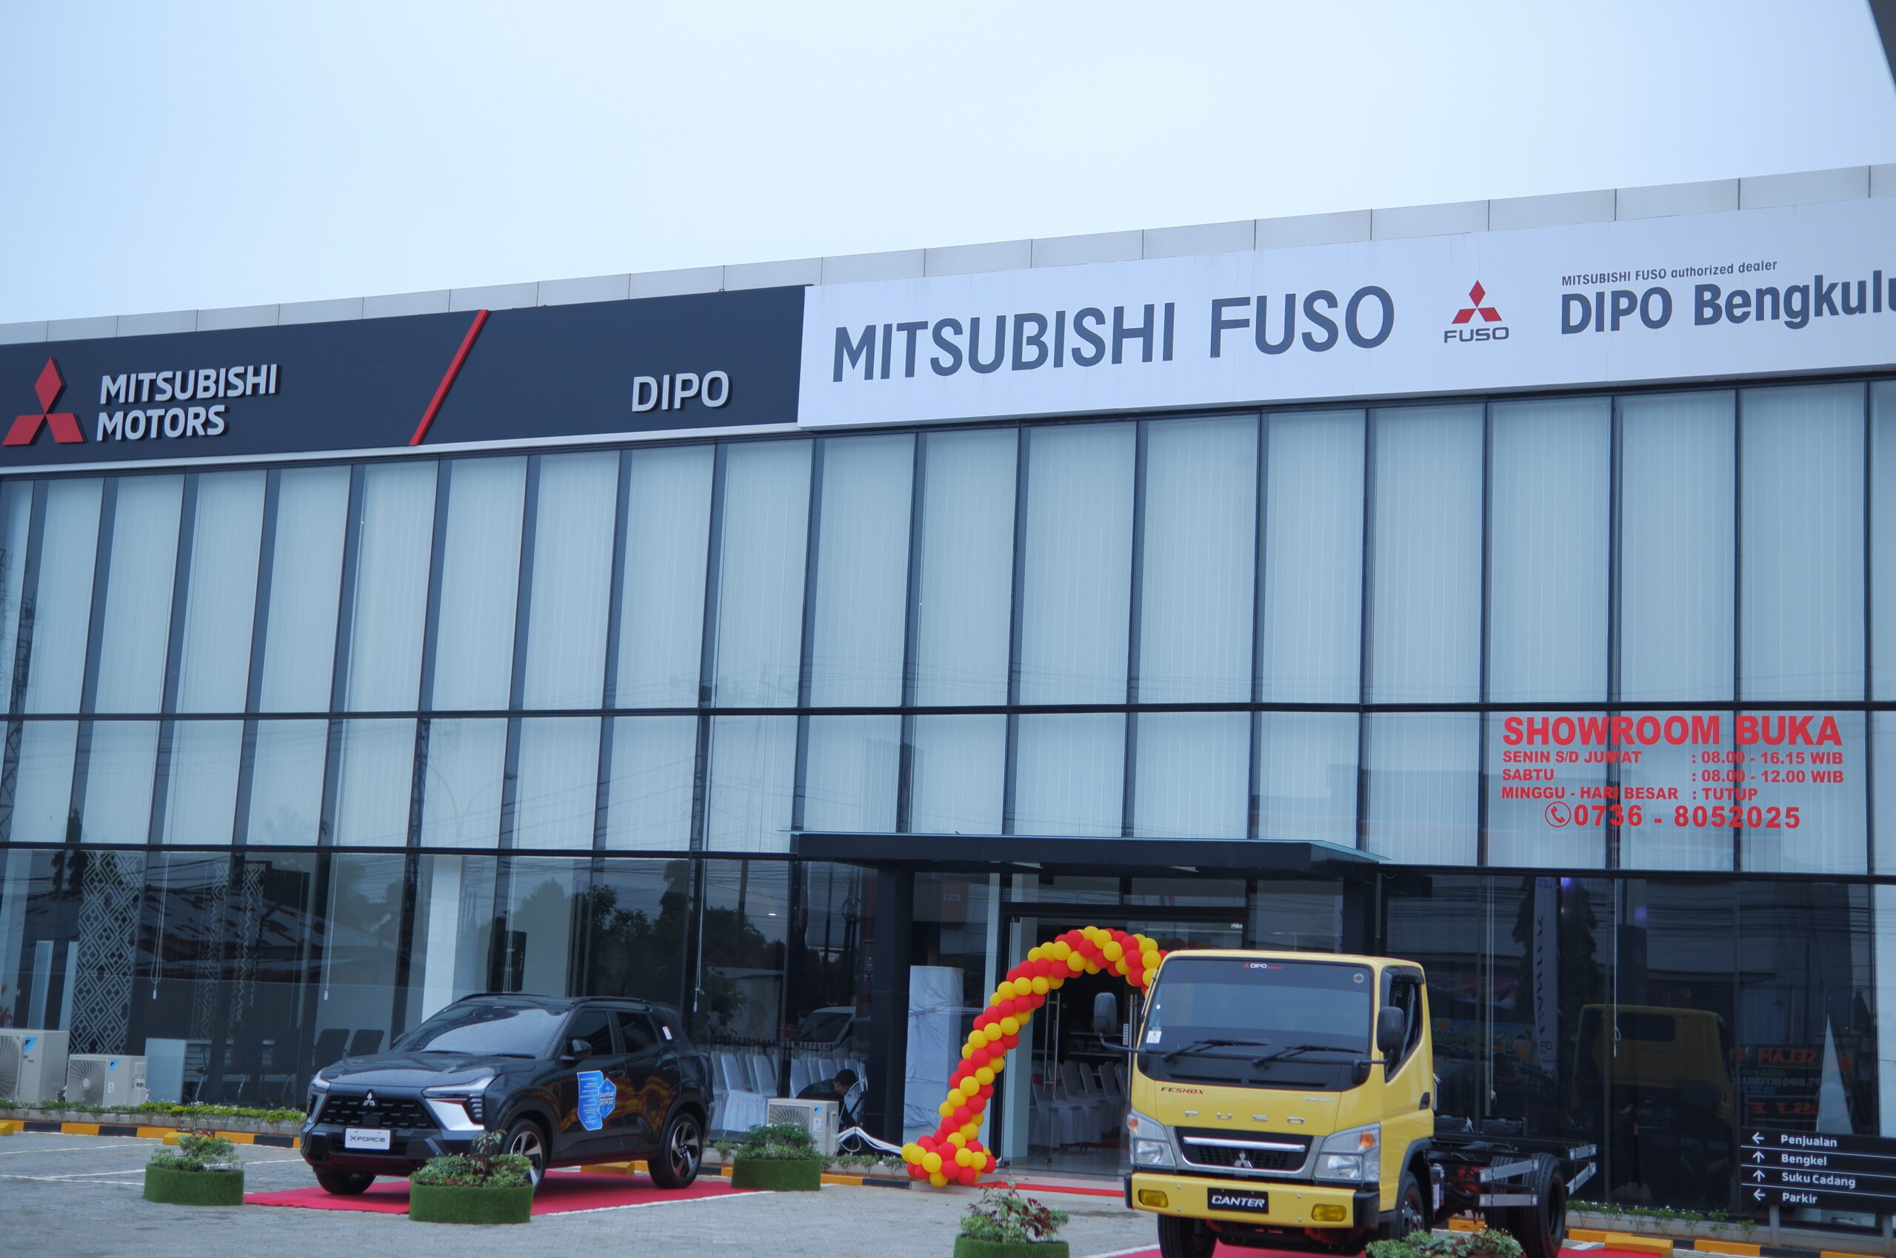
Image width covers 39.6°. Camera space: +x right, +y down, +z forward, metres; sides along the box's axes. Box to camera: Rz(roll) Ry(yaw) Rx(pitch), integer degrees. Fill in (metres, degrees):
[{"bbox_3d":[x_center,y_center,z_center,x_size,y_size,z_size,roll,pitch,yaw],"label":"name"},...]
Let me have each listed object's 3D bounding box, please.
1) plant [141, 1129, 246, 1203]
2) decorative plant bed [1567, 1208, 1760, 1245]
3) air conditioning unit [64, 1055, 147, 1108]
[{"bbox_3d":[-5.876,4.186,20.500,0.750,0.540,0.750,-1,-10,23],"label":"plant"},{"bbox_3d":[6.010,5.101,22.515,1.800,0.340,0.500,-1,-10,23],"label":"decorative plant bed"},{"bbox_3d":[-9.507,5.131,29.730,0.850,0.620,0.320,-1,-10,23],"label":"air conditioning unit"}]

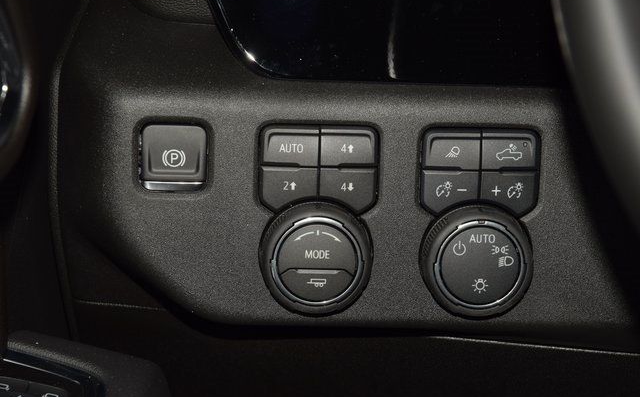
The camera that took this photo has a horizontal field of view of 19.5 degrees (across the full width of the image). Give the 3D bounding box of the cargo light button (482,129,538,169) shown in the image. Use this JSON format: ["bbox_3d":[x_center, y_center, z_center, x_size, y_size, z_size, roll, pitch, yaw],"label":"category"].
[{"bbox_3d":[0.075,-0.020,0.744,0.022,0.015,0.008,1,10,-1],"label":"cargo light button"}]

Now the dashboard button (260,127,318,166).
[{"bbox_3d":[-0.011,-0.021,0.742,0.022,0.015,0.008,1,10,-1],"label":"dashboard button"}]

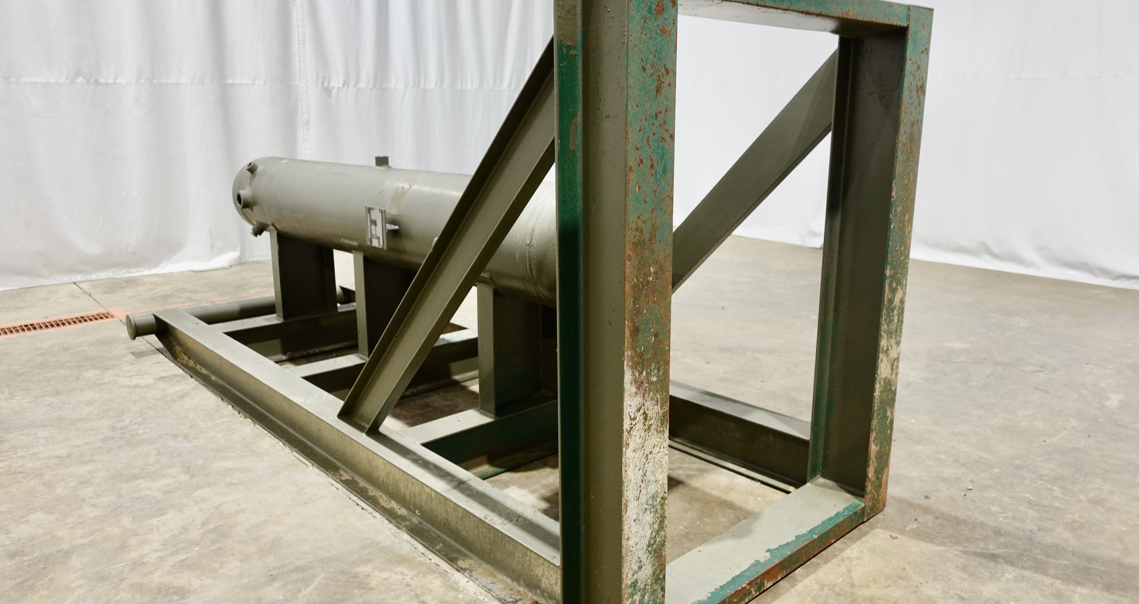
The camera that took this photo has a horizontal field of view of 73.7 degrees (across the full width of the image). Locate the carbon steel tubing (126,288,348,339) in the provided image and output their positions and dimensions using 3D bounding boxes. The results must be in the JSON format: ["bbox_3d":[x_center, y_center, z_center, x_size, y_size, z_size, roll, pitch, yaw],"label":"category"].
[{"bbox_3d":[-1.862,0.025,4.644,1.476,0.129,0.129,-12,17,-40],"label":"carbon steel tubing"}]

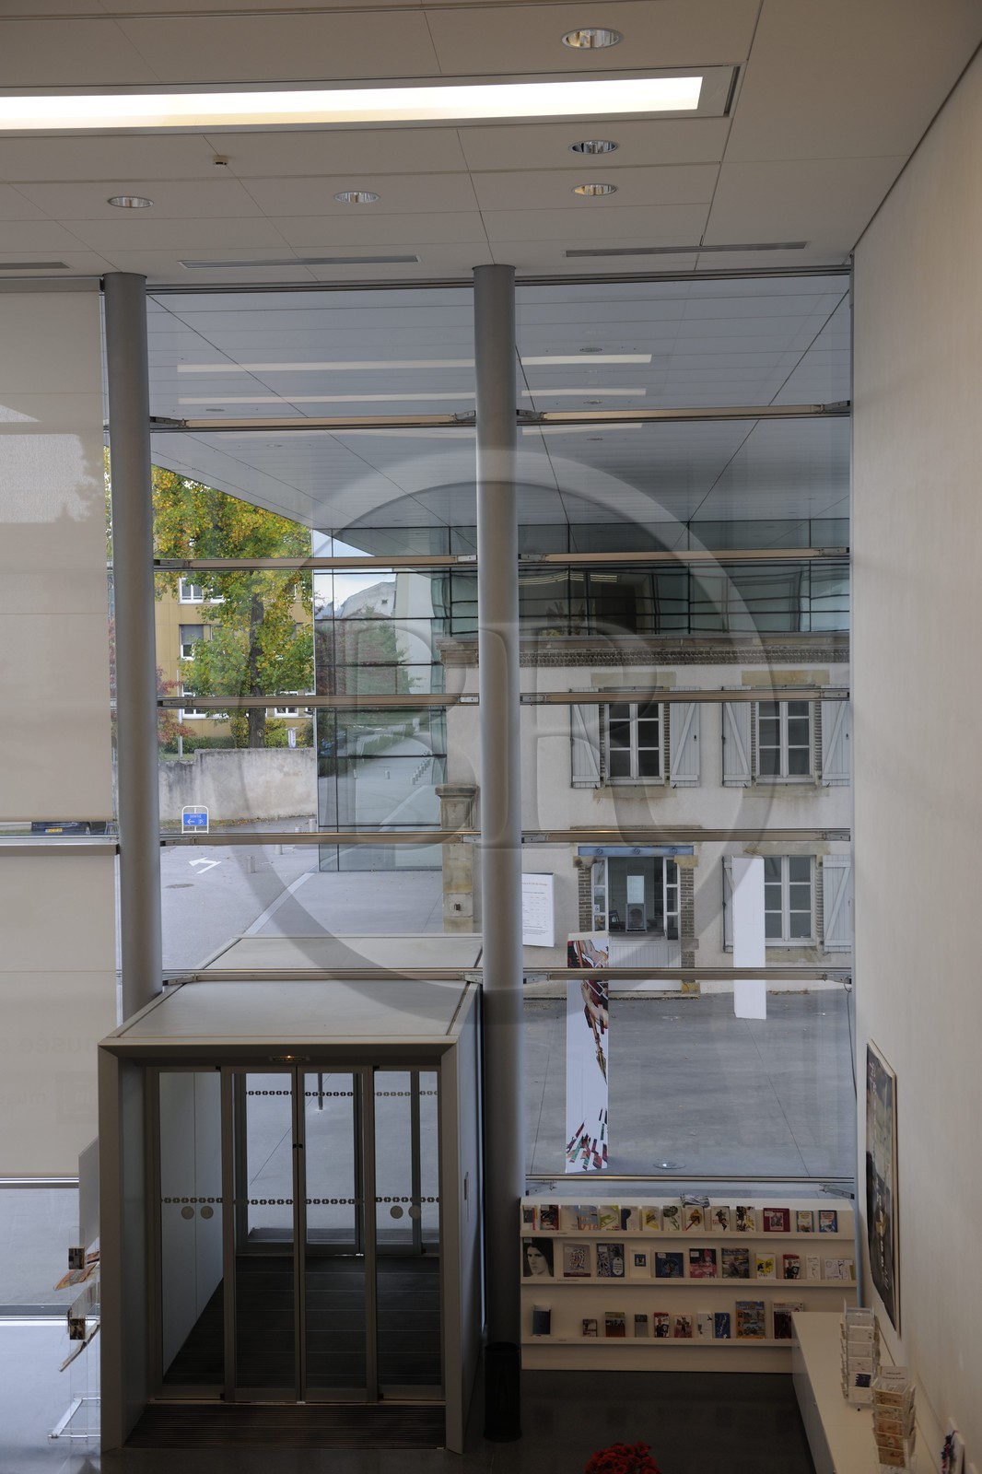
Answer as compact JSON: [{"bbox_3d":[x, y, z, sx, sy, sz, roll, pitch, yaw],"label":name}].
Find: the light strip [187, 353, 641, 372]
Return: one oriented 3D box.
[{"bbox_3d":[-0.829,-3.957,19.537,5.050,0.060,0.563,-1,3,4],"label":"light strip"}]

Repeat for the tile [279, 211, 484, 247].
[{"bbox_3d":[-0.783,-3.644,13.195,1.476,0.030,0.998,-1,3,3],"label":"tile"}]

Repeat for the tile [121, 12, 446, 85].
[{"bbox_3d":[-1.021,-3.438,9.158,1.476,0.030,0.936,-1,3,3],"label":"tile"}]

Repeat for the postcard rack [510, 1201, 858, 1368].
[{"bbox_3d":[1.538,4.281,14.391,2.593,1.272,0.445,-1,3,4],"label":"postcard rack"}]

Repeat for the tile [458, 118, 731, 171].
[{"bbox_3d":[0.622,-3.553,11.027,1.571,0.030,0.980,-1,3,3],"label":"tile"}]

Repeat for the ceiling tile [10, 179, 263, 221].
[{"bbox_3d":[-2.340,-3.599,12.306,1.503,0.025,1.070,-1,3,4],"label":"ceiling tile"}]

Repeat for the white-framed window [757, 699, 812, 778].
[{"bbox_3d":[4.814,-0.023,30.156,0.916,1.538,0.120,-1,3,4],"label":"white-framed window"}]

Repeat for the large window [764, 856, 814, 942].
[{"bbox_3d":[4.712,2.611,29.439,0.930,1.468,0.100,-1,3,4],"label":"large window"}]

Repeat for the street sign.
[{"bbox_3d":[-8.478,2.442,52.791,0.780,0.942,0.060,-1,3,3],"label":"street sign"}]

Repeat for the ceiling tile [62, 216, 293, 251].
[{"bbox_3d":[-2.275,-3.652,13.367,1.503,0.025,1.058,-1,3,4],"label":"ceiling tile"}]

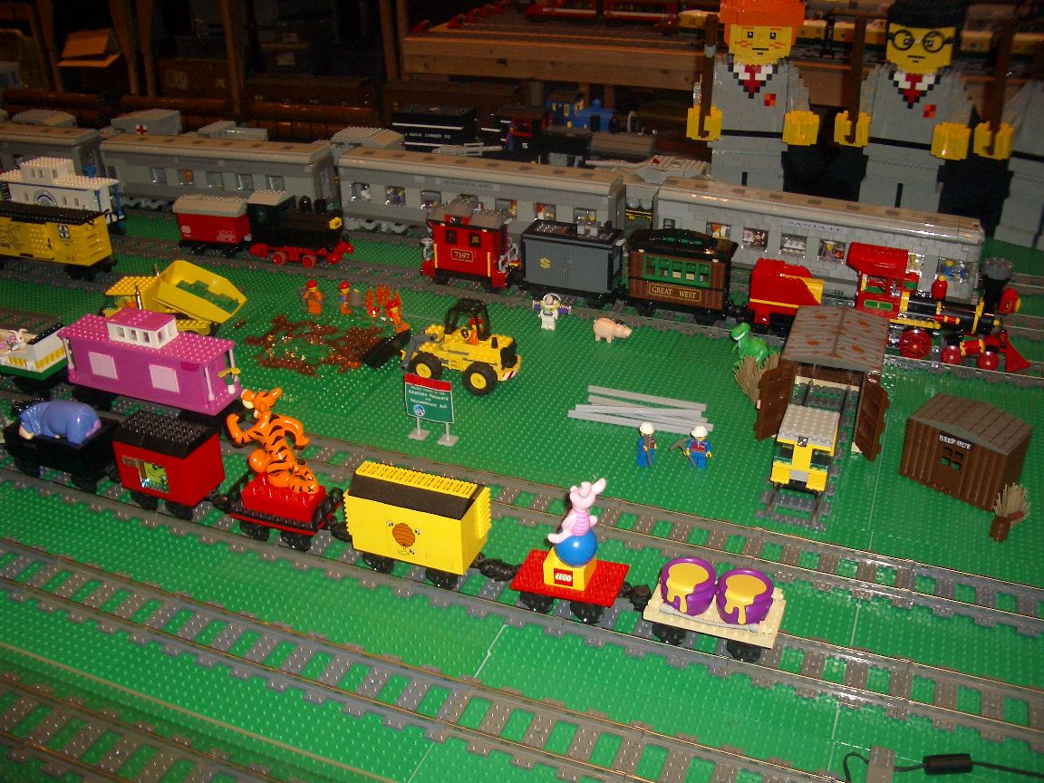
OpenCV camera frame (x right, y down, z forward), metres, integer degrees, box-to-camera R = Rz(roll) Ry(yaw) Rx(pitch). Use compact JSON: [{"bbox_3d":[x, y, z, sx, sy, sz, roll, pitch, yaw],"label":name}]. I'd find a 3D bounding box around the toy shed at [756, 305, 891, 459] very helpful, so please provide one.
[{"bbox_3d":[0.310,-0.018,1.064,0.126,0.102,0.148,10,31,19],"label":"toy shed"}]

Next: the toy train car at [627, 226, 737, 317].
[{"bbox_3d":[0.188,-0.139,1.233,0.132,0.106,0.053,10,32,18],"label":"toy train car"}]

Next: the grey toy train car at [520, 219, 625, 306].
[{"bbox_3d":[0.066,-0.157,1.277,0.127,0.095,0.050,10,32,18],"label":"grey toy train car"}]

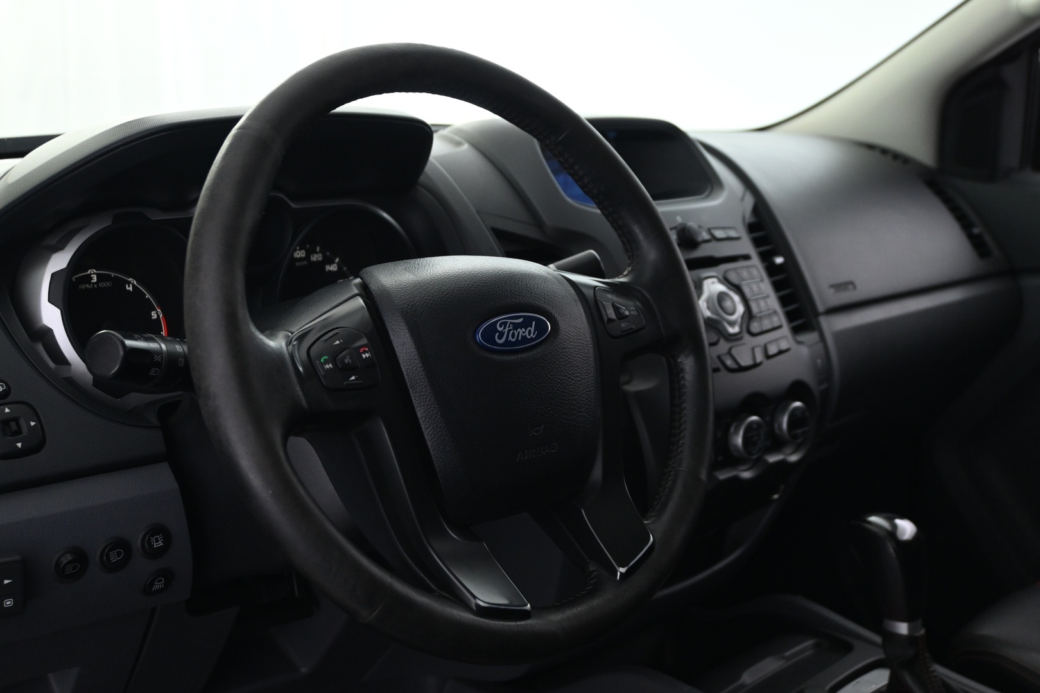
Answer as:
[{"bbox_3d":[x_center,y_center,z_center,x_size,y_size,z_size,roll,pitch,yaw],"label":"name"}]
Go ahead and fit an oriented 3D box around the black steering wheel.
[{"bbox_3d":[-0.033,0.001,0.733,0.383,0.383,0.100,-10,-9,-42],"label":"black steering wheel"}]

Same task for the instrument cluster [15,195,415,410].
[{"bbox_3d":[-0.209,-0.040,0.915,0.345,0.148,0.060,-10,-3,-42],"label":"instrument cluster"}]

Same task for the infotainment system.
[{"bbox_3d":[0.098,-0.168,1.095,0.205,0.085,0.035,-10,-5,-42],"label":"infotainment system"}]

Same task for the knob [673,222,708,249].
[{"bbox_3d":[0.152,-0.100,1.058,0.027,0.026,0.020,-10,-10,-42],"label":"knob"}]

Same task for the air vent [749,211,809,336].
[{"bbox_3d":[0.239,-0.070,1.130,0.038,0.122,0.030,-12,-10,-47],"label":"air vent"}]

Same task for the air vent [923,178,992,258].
[{"bbox_3d":[0.567,-0.163,1.542,0.040,0.130,0.030,-8,-29,-37],"label":"air vent"}]

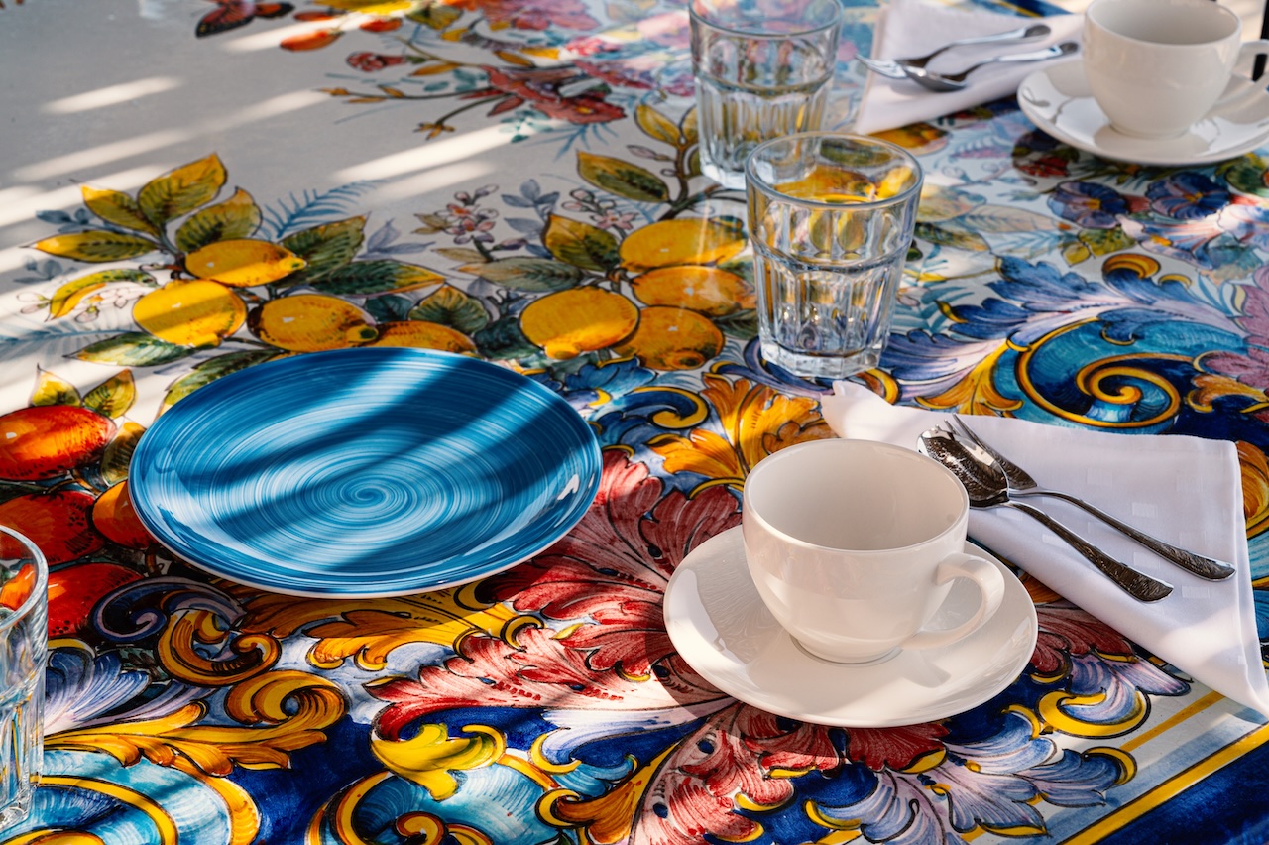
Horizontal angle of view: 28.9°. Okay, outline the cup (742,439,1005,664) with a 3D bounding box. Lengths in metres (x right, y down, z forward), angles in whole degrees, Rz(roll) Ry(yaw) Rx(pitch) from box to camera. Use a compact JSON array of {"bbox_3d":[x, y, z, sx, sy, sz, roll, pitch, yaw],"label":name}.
[{"bbox_3d":[0.097,0.060,0.975,0.111,0.067,0.087,19,35,26],"label":"cup"}]

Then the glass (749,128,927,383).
[{"bbox_3d":[0.093,-0.078,1.189,0.084,0.097,0.084,1,31,-1],"label":"glass"}]

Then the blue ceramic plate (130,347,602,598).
[{"bbox_3d":[-0.117,0.027,1.081,0.205,0.022,0.205,1,31,-1],"label":"blue ceramic plate"}]

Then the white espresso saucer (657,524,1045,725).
[{"bbox_3d":[0.086,0.084,0.997,0.150,0.019,0.150,1,31,-1],"label":"white espresso saucer"}]

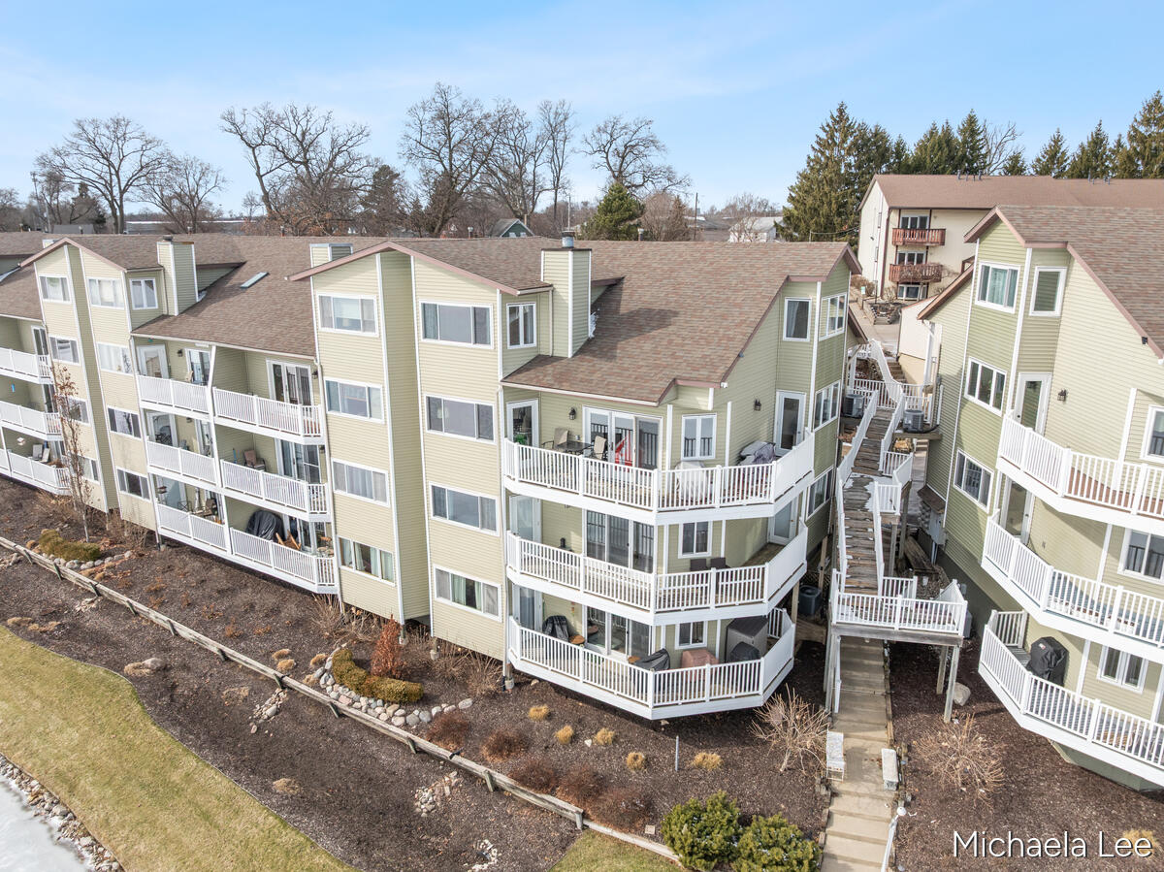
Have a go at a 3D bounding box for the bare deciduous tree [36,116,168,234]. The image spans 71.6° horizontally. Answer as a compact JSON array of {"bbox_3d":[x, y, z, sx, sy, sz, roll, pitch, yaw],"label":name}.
[{"bbox_3d":[-52.594,-26.571,90.548,12.469,17.317,11.846,-8,17,-28],"label":"bare deciduous tree"}]

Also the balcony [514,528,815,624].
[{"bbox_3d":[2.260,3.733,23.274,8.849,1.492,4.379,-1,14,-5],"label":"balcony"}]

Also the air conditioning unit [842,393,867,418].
[{"bbox_3d":[10.855,-1.196,32.066,0.720,0.800,0.720,9,17,33],"label":"air conditioning unit"}]

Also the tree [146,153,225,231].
[{"bbox_3d":[-61.524,-35.517,127.168,12.400,17.000,12.000,0,15,0],"label":"tree"}]

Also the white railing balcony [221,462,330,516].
[{"bbox_3d":[-11.285,1.817,30.949,6.175,1.472,2.110,9,17,33],"label":"white railing balcony"}]

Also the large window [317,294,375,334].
[{"bbox_3d":[-7.453,-3.870,25.639,2.698,1.172,0.150,10,18,33],"label":"large window"}]

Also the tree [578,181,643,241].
[{"bbox_3d":[2.724,-19.417,77.568,5.917,9.758,5.621,0,15,2],"label":"tree"}]

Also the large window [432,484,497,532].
[{"bbox_3d":[-3.594,2.210,24.584,2.698,1.172,0.150,10,18,33],"label":"large window"}]

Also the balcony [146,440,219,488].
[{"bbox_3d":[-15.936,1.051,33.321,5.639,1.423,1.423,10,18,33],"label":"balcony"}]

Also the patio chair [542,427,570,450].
[{"bbox_3d":[-0.815,0.488,23.826,0.620,1.170,0.700,9,17,31],"label":"patio chair"}]

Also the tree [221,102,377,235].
[{"bbox_3d":[-28.022,-24.461,81.999,14.320,17.450,12.172,-5,16,-17],"label":"tree"}]

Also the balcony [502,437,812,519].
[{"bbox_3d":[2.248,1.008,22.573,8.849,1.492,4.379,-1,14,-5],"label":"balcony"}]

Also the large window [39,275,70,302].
[{"bbox_3d":[-23.602,-6.587,36.133,2.689,1.215,0.150,10,18,33],"label":"large window"}]

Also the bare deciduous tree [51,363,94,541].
[{"bbox_3d":[-22.866,0.840,36.252,1.350,8.282,1.350,0,15,0],"label":"bare deciduous tree"}]

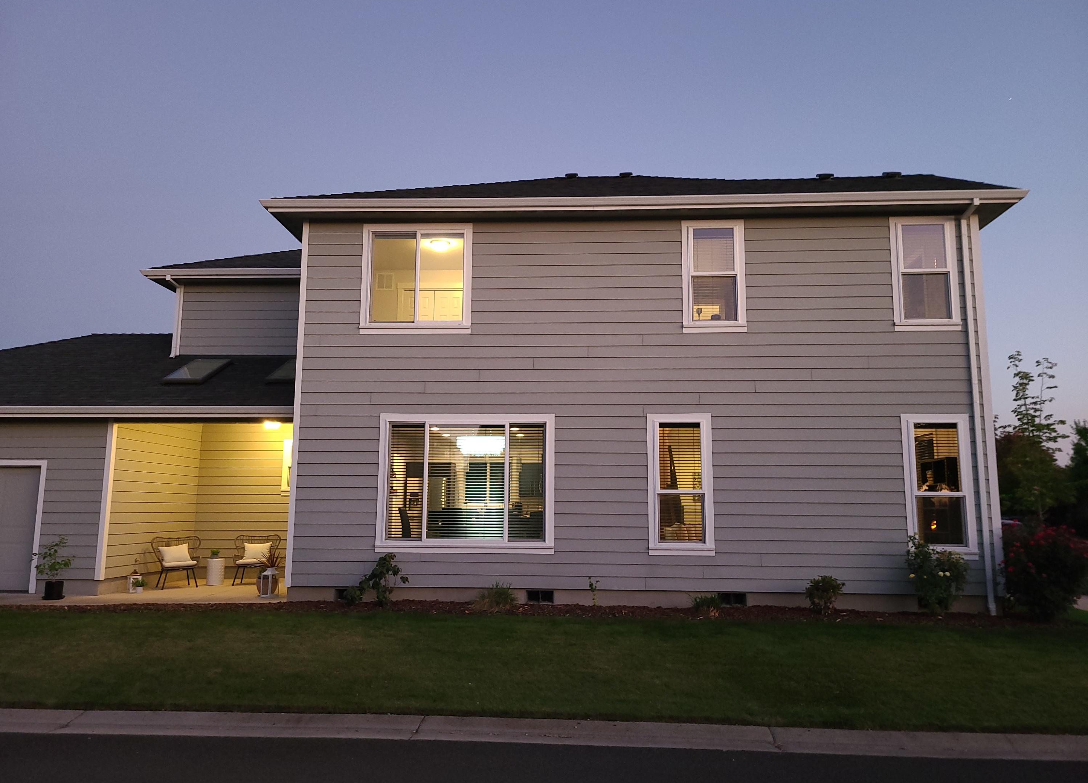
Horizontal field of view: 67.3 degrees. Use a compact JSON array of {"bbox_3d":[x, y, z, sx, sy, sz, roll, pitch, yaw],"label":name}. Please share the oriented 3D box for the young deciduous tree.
[{"bbox_3d":[9.944,1.588,16.453,1.536,4.854,1.600,0,-9,3],"label":"young deciduous tree"}]

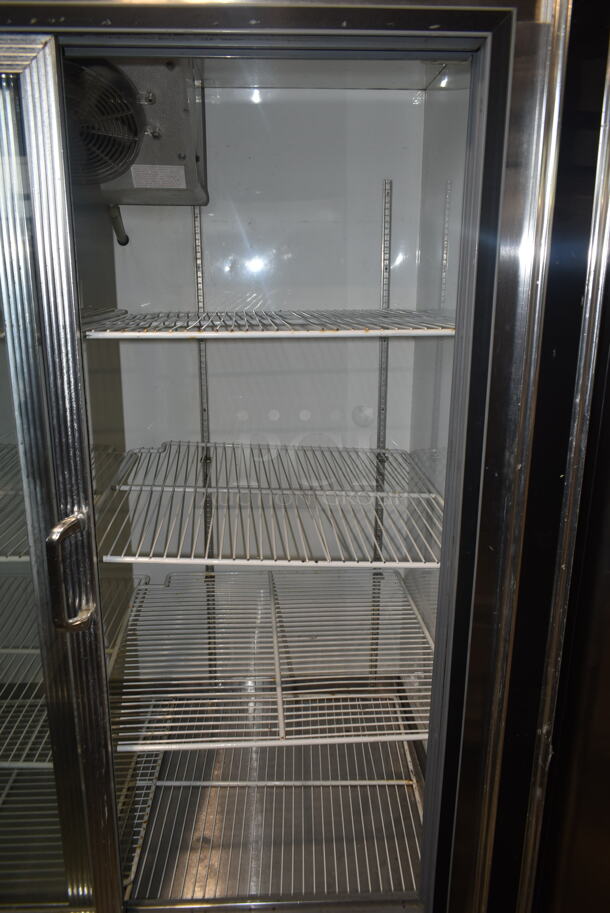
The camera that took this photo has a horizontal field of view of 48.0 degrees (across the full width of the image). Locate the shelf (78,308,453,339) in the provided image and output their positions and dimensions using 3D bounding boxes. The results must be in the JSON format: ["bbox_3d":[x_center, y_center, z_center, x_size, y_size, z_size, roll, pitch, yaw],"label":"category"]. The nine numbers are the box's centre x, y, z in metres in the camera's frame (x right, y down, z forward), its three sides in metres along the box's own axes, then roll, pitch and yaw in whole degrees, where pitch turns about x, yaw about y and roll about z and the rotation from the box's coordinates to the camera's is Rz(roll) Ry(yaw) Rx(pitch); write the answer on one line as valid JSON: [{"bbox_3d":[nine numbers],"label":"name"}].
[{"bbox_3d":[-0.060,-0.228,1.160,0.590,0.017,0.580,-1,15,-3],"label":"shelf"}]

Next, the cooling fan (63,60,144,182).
[{"bbox_3d":[-0.361,-0.549,1.119,0.200,0.200,0.065,-1,15,-3],"label":"cooling fan"}]

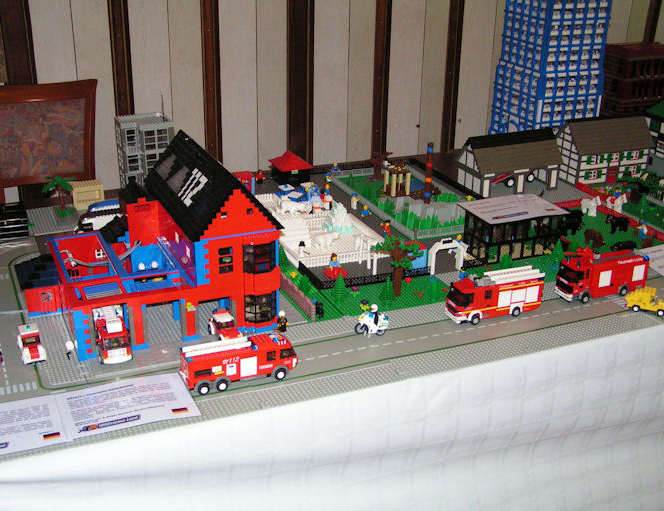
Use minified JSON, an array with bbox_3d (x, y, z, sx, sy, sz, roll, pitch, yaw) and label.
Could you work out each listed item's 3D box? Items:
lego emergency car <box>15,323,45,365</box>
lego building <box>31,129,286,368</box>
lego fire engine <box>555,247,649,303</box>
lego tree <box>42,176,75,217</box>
[{"bbox_3d":[-0.536,0.153,1.544,0.039,0.051,0.094,-8,24,-22],"label":"lego emergency car"},{"bbox_3d":[-0.376,-0.043,1.710,0.455,0.298,0.428,-8,24,-22],"label":"lego building"},{"bbox_3d":[0.568,0.032,1.817,0.203,0.113,0.050,-8,24,-22],"label":"lego fire engine"},{"bbox_3d":[-0.697,-0.154,2.224,0.084,0.094,0.082,-8,24,-22],"label":"lego tree"}]

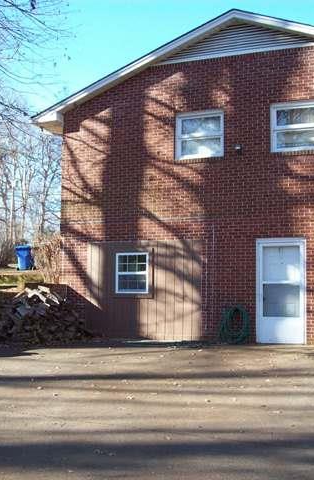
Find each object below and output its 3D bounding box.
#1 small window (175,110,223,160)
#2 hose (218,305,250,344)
[{"bbox_3d":[0.913,-2.218,14.166,1.068,0.990,0.120,-2,-6,21],"label":"small window"},{"bbox_3d":[1.545,1.697,13.381,0.613,0.779,0.200,-2,-6,21],"label":"hose"}]

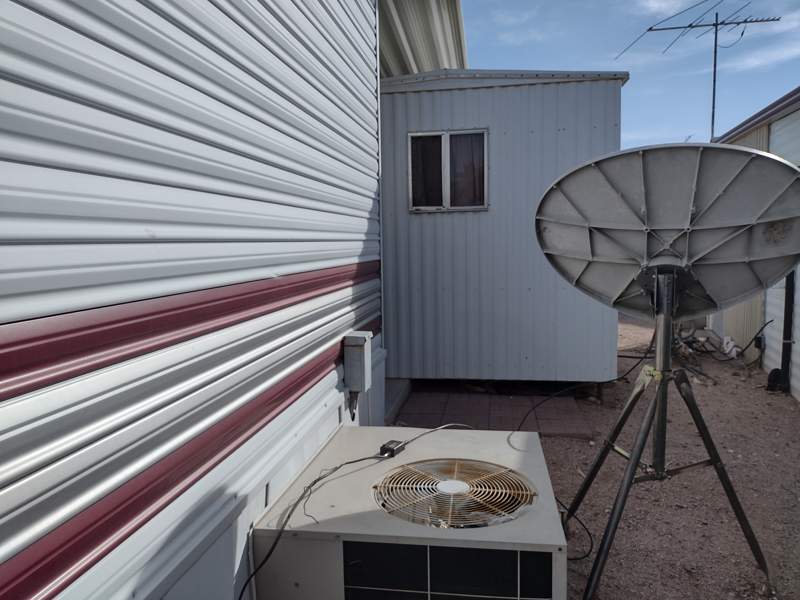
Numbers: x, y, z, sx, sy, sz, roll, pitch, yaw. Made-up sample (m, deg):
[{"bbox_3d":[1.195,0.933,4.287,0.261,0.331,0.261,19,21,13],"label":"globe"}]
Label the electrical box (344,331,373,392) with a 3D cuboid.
[{"bbox_3d":[-0.166,0.246,2.501,0.083,0.222,0.130,0,5,9],"label":"electrical box"}]

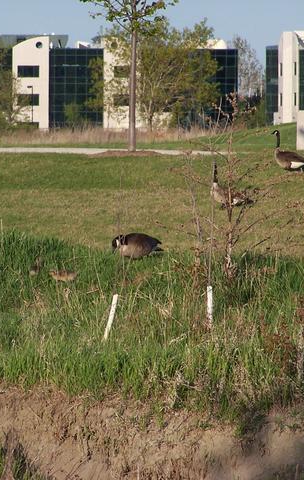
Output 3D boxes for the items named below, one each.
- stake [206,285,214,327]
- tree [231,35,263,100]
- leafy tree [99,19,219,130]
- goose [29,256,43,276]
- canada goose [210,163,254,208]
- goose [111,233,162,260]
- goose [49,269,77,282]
[{"bbox_3d":[0.728,0.837,66.000,0.060,0.550,0.060,0,1,0],"label":"stake"},{"bbox_3d":[12.994,-23.000,740.000,5.500,11.300,5.500,0,1,0],"label":"tree"},{"bbox_3d":[0.391,-9.826,320.000,6.900,6.900,6.500,0,1,0],"label":"leafy tree"},{"bbox_3d":[-1.575,0.365,72.000,0.150,0.280,0.280,1,2,37],"label":"goose"},{"bbox_3d":[1.285,-0.878,85.000,0.720,0.750,0.280,-1,2,-21],"label":"canada goose"},{"bbox_3d":[-0.192,0.099,66.000,0.620,0.400,0.280,0,1,-20],"label":"goose"},{"bbox_3d":[-1.067,0.435,63.500,0.330,0.200,0.150,0,1,-12],"label":"goose"}]

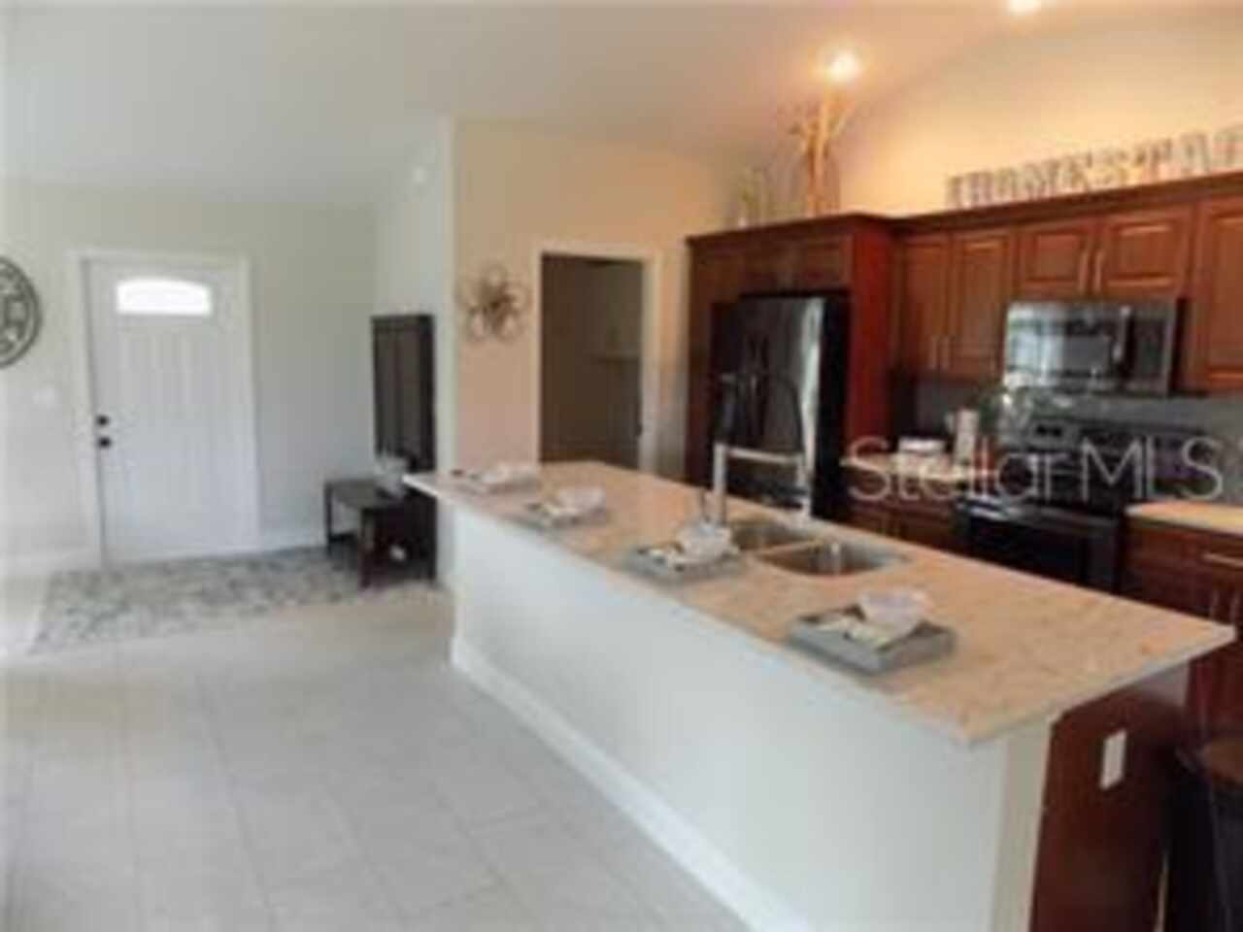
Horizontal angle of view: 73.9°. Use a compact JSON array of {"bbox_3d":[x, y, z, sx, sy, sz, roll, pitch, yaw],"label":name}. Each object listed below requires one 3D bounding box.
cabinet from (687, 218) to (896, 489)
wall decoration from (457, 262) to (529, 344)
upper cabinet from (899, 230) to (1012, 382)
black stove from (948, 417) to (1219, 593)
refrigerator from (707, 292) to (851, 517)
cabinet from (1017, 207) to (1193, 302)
[{"bbox_3d":[1.134,-0.351,5.392,0.720,2.265,1.460,-4,10,-33],"label":"cabinet"},{"bbox_3d":[-0.782,-0.984,5.016,0.465,0.480,0.060,-5,10,-32],"label":"wall decoration"},{"bbox_3d":[1.888,-0.866,4.480,0.335,0.760,0.690,-5,10,-32],"label":"upper cabinet"},{"bbox_3d":[2.118,0.441,3.947,0.700,1.180,0.770,-4,10,-33],"label":"black stove"},{"bbox_3d":[1.161,-0.106,5.226,0.780,1.815,0.915,-5,10,-32],"label":"refrigerator"},{"bbox_3d":[2.290,-0.953,3.840,0.335,0.380,0.765,-5,10,-32],"label":"cabinet"}]

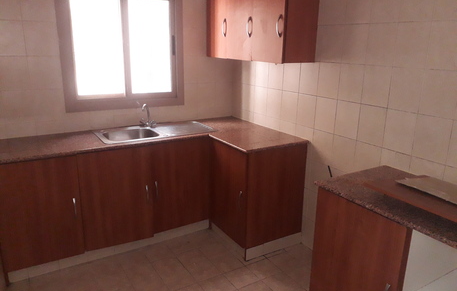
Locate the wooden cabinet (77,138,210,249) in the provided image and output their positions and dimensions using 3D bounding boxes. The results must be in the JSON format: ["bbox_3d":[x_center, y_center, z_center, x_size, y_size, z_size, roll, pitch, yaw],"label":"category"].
[{"bbox_3d":[-0.767,0.304,3.130,1.082,0.785,0.583,-8,18,-30],"label":"wooden cabinet"}]

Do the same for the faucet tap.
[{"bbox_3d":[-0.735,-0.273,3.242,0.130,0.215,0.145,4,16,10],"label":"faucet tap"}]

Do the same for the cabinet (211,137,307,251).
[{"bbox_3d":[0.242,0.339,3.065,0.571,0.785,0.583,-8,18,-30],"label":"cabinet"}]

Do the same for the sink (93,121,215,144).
[{"bbox_3d":[-0.632,-0.049,3.132,0.965,0.165,0.482,-8,18,-30],"label":"sink"}]

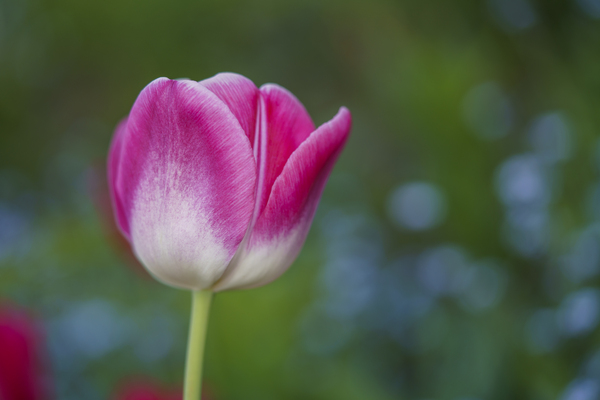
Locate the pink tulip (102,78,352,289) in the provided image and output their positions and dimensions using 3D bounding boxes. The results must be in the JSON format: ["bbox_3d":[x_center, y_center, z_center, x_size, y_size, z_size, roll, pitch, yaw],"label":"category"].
[{"bbox_3d":[-0.021,-0.005,0.440,0.068,0.062,0.063,3,4,0],"label":"pink tulip"}]

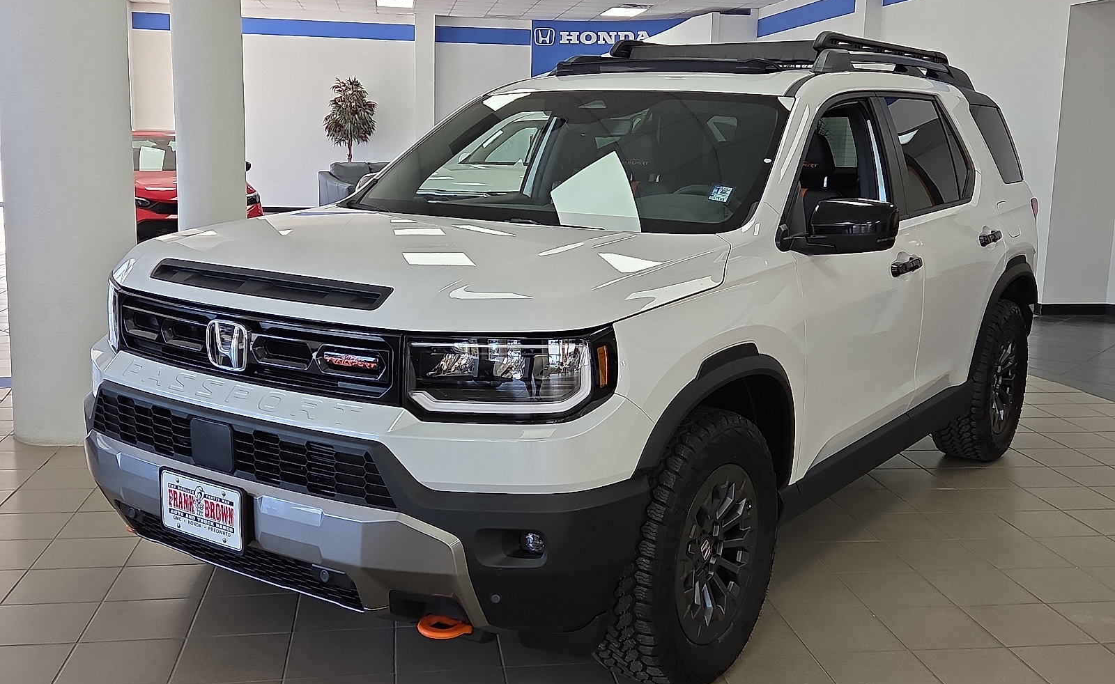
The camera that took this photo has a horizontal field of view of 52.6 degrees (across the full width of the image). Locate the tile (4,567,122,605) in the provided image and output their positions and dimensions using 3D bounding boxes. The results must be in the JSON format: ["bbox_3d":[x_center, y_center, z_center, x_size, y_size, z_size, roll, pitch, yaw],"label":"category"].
[{"bbox_3d":[-1.603,0.798,3.673,0.300,0.010,0.292,0,11,-8],"label":"tile"}]

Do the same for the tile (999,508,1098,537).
[{"bbox_3d":[1.968,0.731,4.538,0.300,0.010,0.300,0,11,-8],"label":"tile"}]

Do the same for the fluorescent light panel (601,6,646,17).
[{"bbox_3d":[1.069,-5.423,18.451,0.600,0.060,1.200,0,11,-8],"label":"fluorescent light panel"}]

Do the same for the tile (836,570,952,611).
[{"bbox_3d":[1.134,0.840,3.804,0.300,0.010,0.300,0,11,-8],"label":"tile"}]

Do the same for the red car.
[{"bbox_3d":[-4.922,-1.887,13.756,1.820,1.415,4.640,-5,12,-29],"label":"red car"}]

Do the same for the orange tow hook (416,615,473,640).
[{"bbox_3d":[-0.263,0.678,2.671,0.120,0.035,0.120,9,13,35],"label":"orange tow hook"}]

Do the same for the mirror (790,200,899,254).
[{"bbox_3d":[0.858,-0.348,3.344,0.260,0.178,0.190,9,13,35],"label":"mirror"}]

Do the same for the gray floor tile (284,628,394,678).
[{"bbox_3d":[-0.621,0.901,3.240,0.300,0.010,0.292,0,11,-8],"label":"gray floor tile"}]

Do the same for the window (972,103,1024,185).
[{"bbox_3d":[2.088,-0.937,5.381,0.050,0.376,0.590,-14,-1,37],"label":"window"}]

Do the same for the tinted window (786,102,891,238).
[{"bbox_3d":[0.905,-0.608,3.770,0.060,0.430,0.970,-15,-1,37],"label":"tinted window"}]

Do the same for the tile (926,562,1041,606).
[{"bbox_3d":[1.436,0.837,3.829,0.300,0.010,0.292,0,11,-8],"label":"tile"}]

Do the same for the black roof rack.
[{"bbox_3d":[1.044,-1.259,5.196,1.170,0.200,2.060,9,13,35],"label":"black roof rack"}]

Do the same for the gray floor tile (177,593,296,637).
[{"bbox_3d":[-0.967,0.852,3.501,0.300,0.010,0.296,0,11,-8],"label":"gray floor tile"}]

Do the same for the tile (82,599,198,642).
[{"bbox_3d":[-1.270,0.855,3.455,0.300,0.010,0.296,0,11,-8],"label":"tile"}]

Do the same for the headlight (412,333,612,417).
[{"bbox_3d":[-0.098,0.071,2.571,0.420,0.190,0.280,9,13,35],"label":"headlight"}]

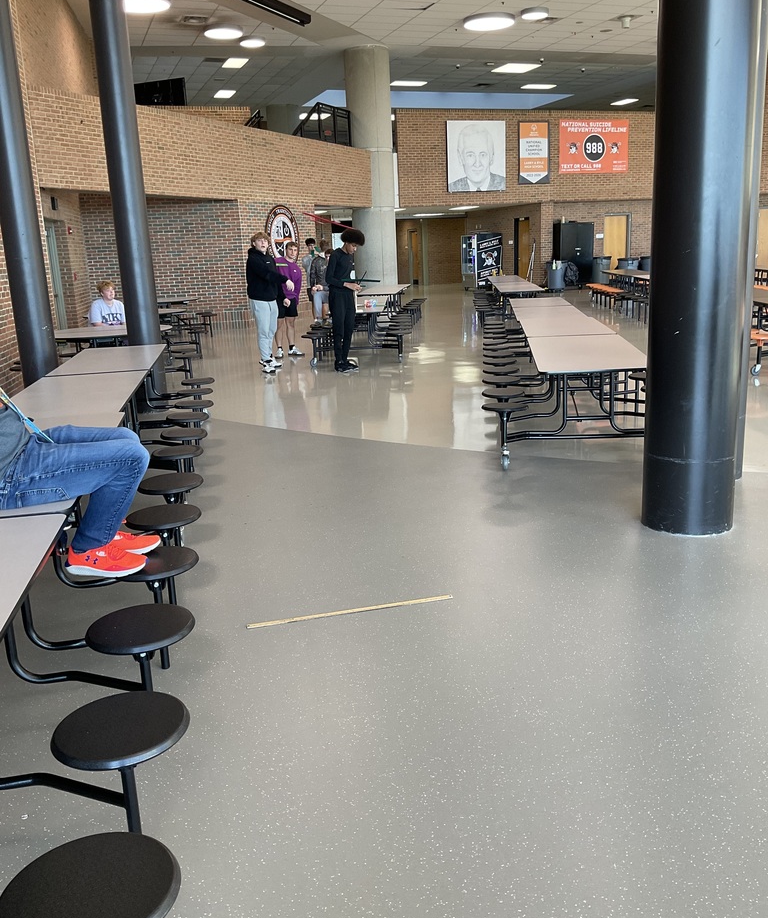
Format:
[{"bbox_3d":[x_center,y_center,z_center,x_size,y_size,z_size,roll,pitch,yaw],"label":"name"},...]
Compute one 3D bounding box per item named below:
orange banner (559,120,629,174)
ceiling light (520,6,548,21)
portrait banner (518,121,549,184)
[{"bbox_3d":[6.300,-9.350,25.700,2.420,1.530,0.020,-8,15,-20],"label":"orange banner"},{"bbox_3d":[3.467,-10.217,19.684,0.625,0.140,0.625,-3,14,0],"label":"ceiling light"},{"bbox_3d":[4.361,-8.873,24.860,1.000,1.700,0.040,-8,15,-20],"label":"portrait banner"}]

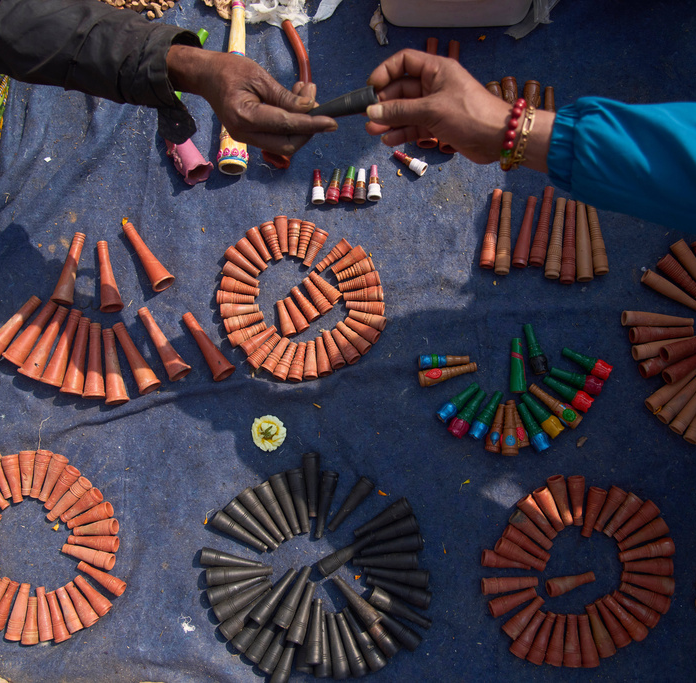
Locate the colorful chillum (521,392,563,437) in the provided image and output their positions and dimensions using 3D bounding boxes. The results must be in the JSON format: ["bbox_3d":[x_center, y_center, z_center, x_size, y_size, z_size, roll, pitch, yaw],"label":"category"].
[{"bbox_3d":[0.274,0.103,0.966,0.023,0.023,0.071,-40,81,-6],"label":"colorful chillum"}]

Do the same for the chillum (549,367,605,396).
[{"bbox_3d":[0.337,0.057,1.007,0.074,0.025,0.025,21,86,12],"label":"chillum"}]

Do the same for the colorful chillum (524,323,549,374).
[{"bbox_3d":[0.268,0.011,0.984,0.024,0.024,0.072,-10,75,-2],"label":"colorful chillum"}]

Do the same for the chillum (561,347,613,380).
[{"bbox_3d":[0.352,0.030,1.009,0.073,0.024,0.024,27,86,12],"label":"chillum"}]

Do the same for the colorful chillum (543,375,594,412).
[{"bbox_3d":[0.314,0.073,0.974,0.072,0.022,0.022,31,81,10],"label":"colorful chillum"}]

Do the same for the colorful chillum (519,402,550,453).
[{"bbox_3d":[0.262,0.120,0.963,0.023,0.023,0.070,-26,80,-4],"label":"colorful chillum"}]

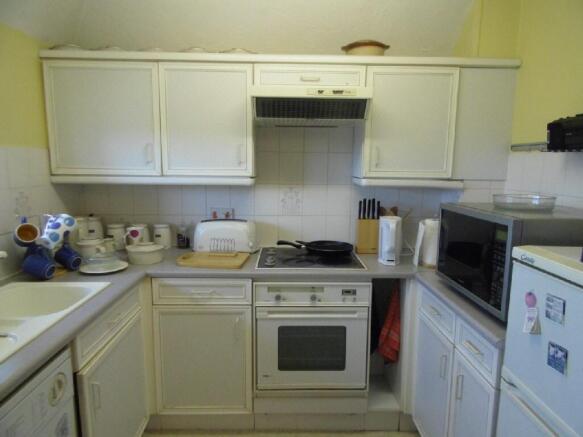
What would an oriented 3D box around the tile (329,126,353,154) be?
[{"bbox_3d":[0.309,-0.513,2.311,0.153,0.200,0.010,0,8,-1],"label":"tile"}]

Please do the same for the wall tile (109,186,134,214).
[{"bbox_3d":[-1.078,-0.123,2.356,0.152,0.200,0.010,0,8,-1],"label":"wall tile"}]

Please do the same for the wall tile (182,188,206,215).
[{"bbox_3d":[-0.614,-0.121,2.332,0.151,0.199,0.010,0,9,-1],"label":"wall tile"}]

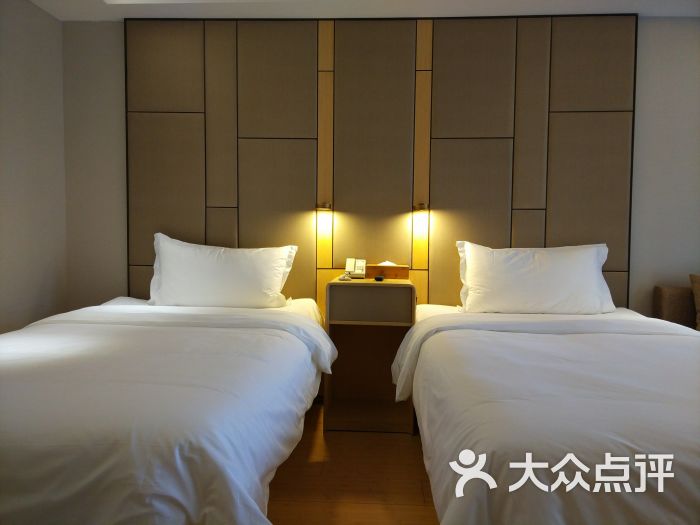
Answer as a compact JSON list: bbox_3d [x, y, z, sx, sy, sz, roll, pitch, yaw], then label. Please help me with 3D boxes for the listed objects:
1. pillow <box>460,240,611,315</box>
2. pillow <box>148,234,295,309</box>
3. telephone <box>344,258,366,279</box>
[{"bbox_3d":[1.010,0.085,2.546,0.790,0.410,0.180,1,-17,2],"label":"pillow"},{"bbox_3d":[-0.704,0.050,2.599,0.770,0.410,0.180,1,-17,2],"label":"pillow"},{"bbox_3d":[0.034,0.035,2.755,0.120,0.110,0.160,1,3,5],"label":"telephone"}]

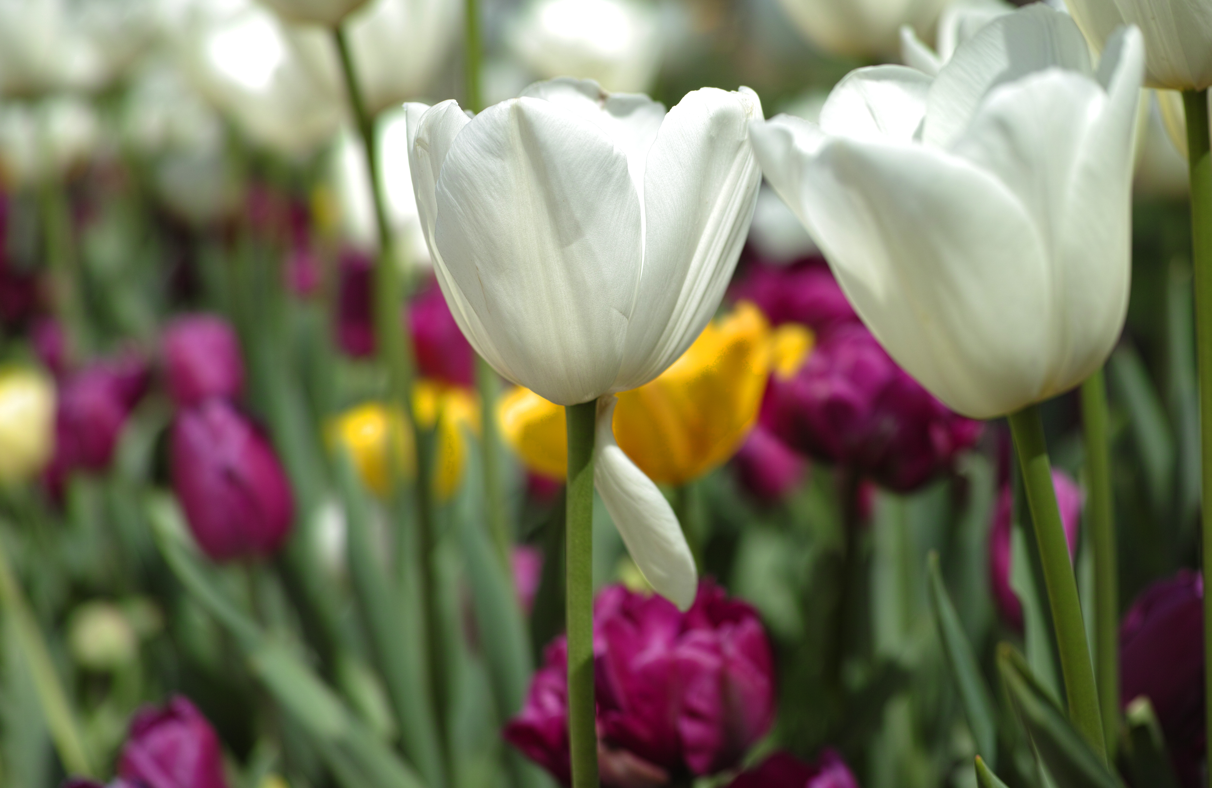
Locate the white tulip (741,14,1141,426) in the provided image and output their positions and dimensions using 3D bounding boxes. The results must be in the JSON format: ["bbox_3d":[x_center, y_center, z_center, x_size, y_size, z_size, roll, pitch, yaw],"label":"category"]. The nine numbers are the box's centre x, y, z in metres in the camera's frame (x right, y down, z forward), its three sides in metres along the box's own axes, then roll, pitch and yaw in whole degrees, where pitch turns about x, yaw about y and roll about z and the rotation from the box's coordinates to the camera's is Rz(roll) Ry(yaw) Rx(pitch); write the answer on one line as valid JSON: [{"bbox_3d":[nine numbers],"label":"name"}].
[{"bbox_3d":[0.078,-0.041,0.575,0.090,0.090,0.086,-9,9,0],"label":"white tulip"}]

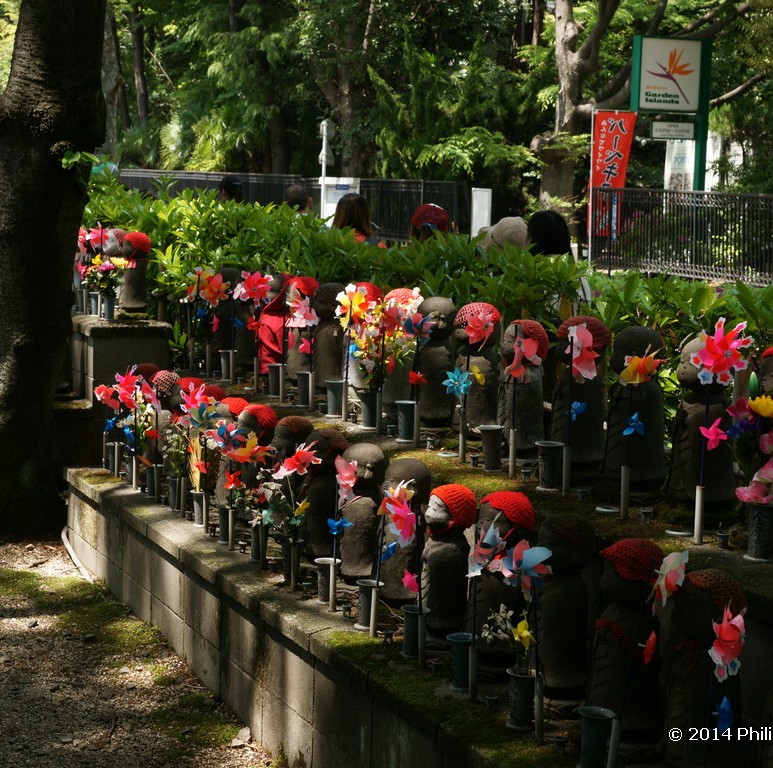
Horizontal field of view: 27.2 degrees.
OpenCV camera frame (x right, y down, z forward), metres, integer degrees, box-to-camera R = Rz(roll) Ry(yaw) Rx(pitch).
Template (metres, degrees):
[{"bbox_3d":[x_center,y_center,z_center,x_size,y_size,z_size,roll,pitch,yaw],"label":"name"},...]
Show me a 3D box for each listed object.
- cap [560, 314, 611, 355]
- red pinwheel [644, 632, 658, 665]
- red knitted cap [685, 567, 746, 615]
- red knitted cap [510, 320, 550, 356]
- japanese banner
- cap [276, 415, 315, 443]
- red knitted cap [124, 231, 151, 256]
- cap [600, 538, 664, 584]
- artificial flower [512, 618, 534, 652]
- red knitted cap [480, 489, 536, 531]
[{"bbox_3d":[0.565,-0.141,4.550,0.148,0.105,0.148,0,7,0],"label":"cap"},{"bbox_3d":[0.551,0.550,3.340,0.028,0.073,0.068,15,10,12],"label":"red pinwheel"},{"bbox_3d":[0.720,0.453,3.488,0.138,0.100,0.140,2,6,0],"label":"red knitted cap"},{"bbox_3d":[0.469,-0.144,5.190,0.122,0.122,0.135,-1,7,-25],"label":"red knitted cap"},{"bbox_3d":[3.223,-2.987,22.800,0.600,1.800,0.080,-1,7,-9],"label":"japanese banner"},{"bbox_3d":[-0.315,0.157,5.530,0.137,0.100,0.130,1,6,0],"label":"cap"},{"bbox_3d":[-1.324,-0.747,8.500,0.140,0.118,0.135,1,6,0],"label":"red knitted cap"},{"bbox_3d":[0.581,0.421,3.790,0.142,0.106,0.148,2,6,0],"label":"cap"},{"bbox_3d":[0.304,0.557,3.550,0.035,0.072,0.062,-4,8,-40],"label":"artificial flower"},{"bbox_3d":[0.331,0.346,4.333,0.140,0.108,0.146,2,6,0],"label":"red knitted cap"}]

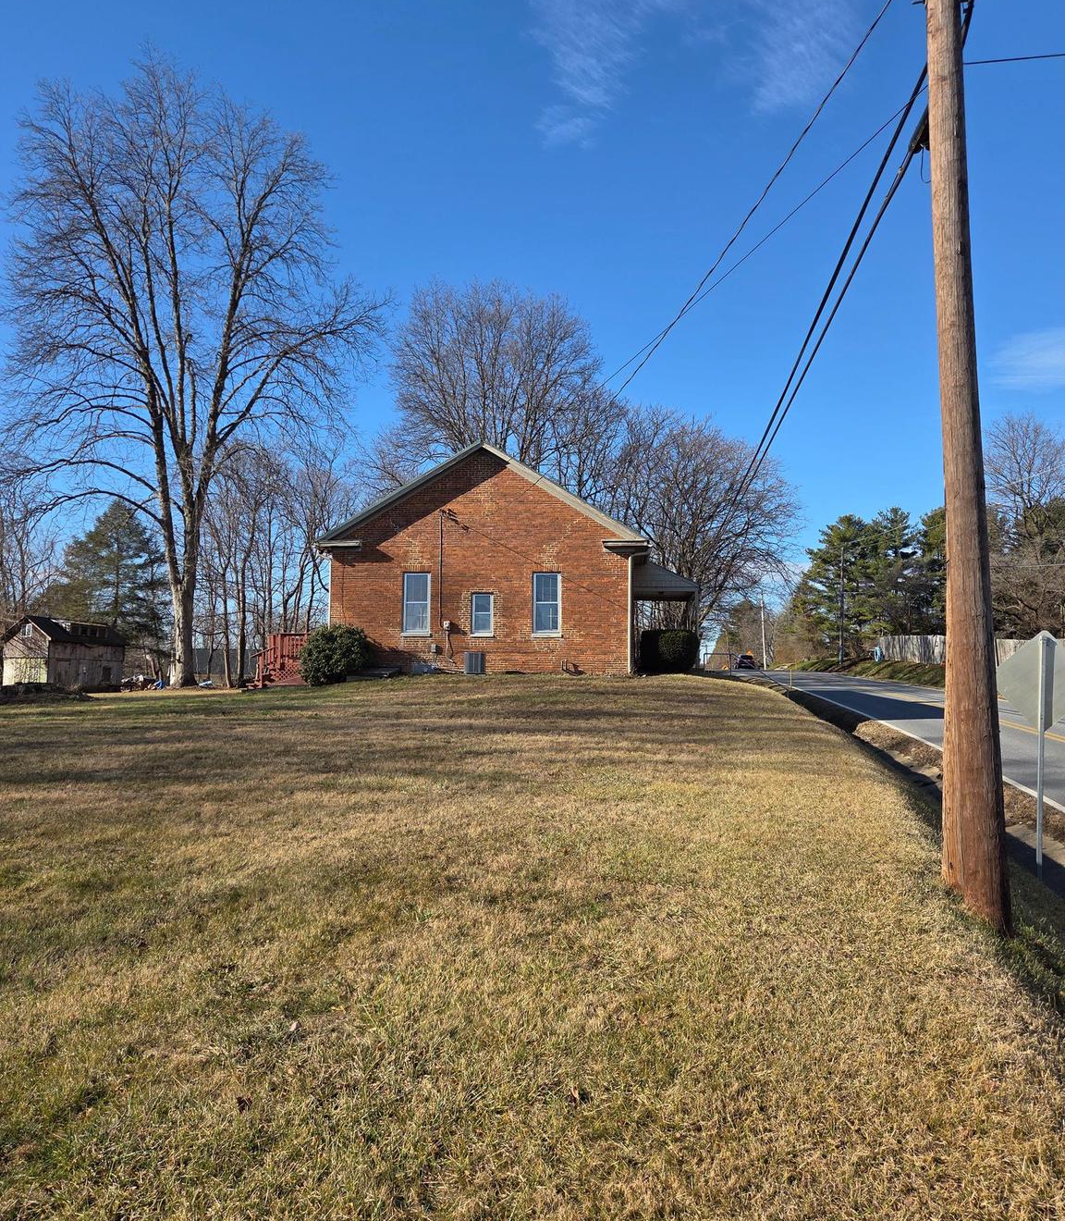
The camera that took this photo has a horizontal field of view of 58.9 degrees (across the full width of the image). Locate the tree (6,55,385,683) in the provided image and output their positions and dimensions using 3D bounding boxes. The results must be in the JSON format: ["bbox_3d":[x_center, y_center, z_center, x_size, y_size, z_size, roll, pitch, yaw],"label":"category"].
[{"bbox_3d":[-13.843,-10.094,38.685,15.550,26.340,14.770,0,-4,0],"label":"tree"}]

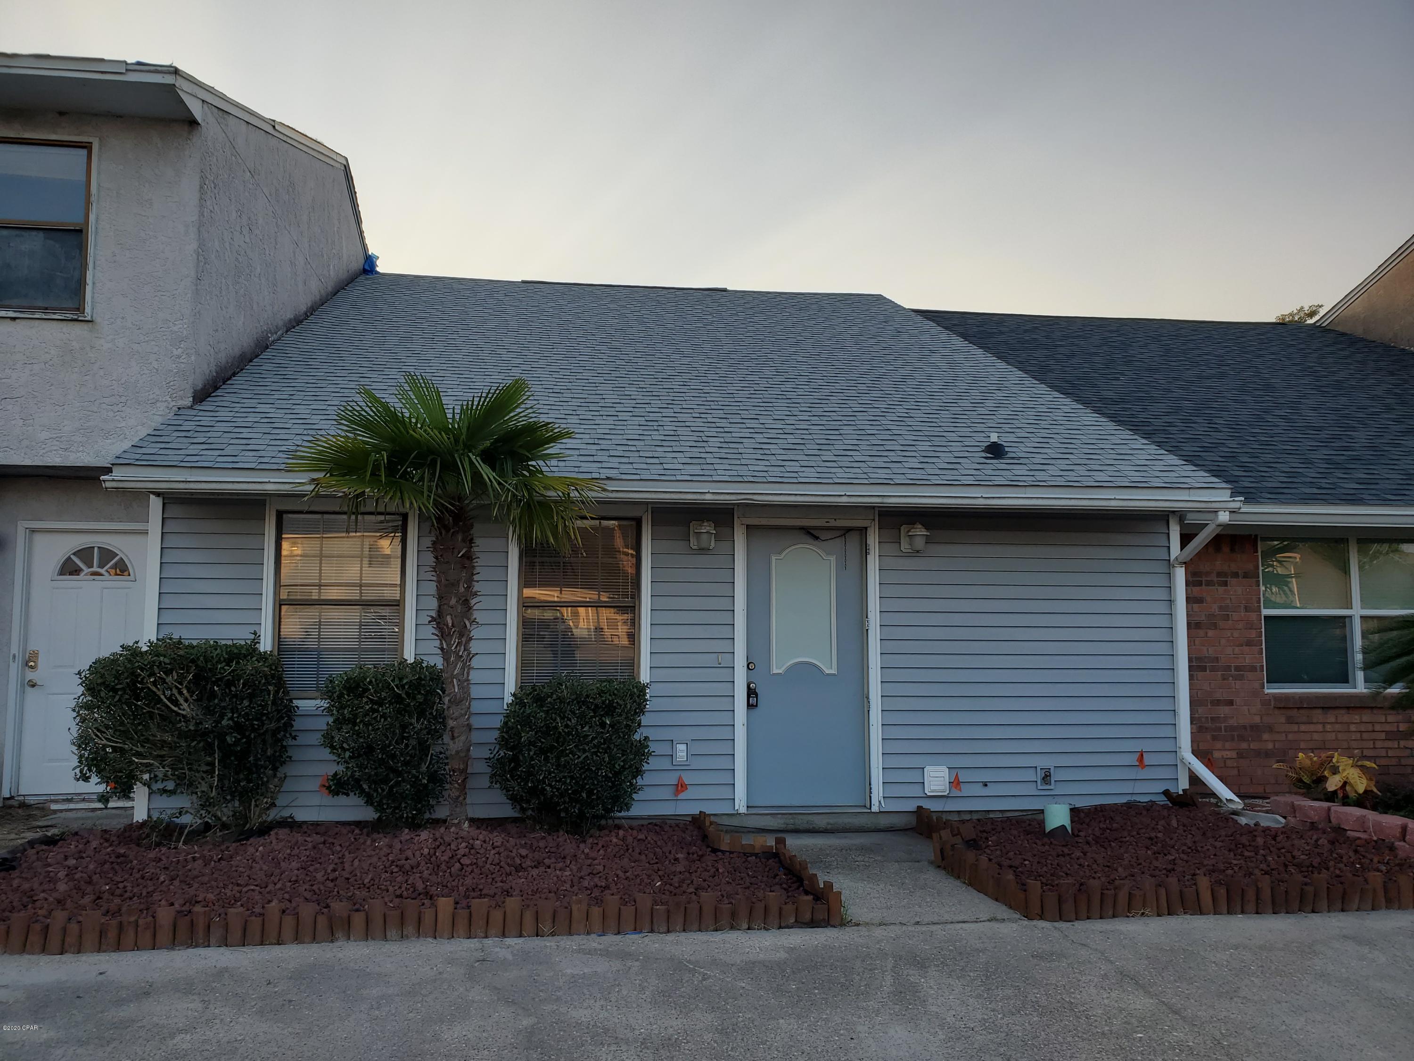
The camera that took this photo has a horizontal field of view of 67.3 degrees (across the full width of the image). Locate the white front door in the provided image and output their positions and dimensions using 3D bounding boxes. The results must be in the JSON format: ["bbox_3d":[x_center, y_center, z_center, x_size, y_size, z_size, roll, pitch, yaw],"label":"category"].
[{"bbox_3d":[-4.771,1.015,8.213,0.929,2.015,0.071,1,-5,-6],"label":"white front door"}]

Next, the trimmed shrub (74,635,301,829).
[{"bbox_3d":[-3.244,1.272,6.608,1.305,1.211,1.010,1,-5,-6],"label":"trimmed shrub"}]

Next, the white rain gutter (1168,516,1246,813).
[{"bbox_3d":[3.596,0.916,7.667,0.096,2.055,0.707,1,-5,-6],"label":"white rain gutter"}]

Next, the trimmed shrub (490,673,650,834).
[{"bbox_3d":[-0.881,1.430,6.841,1.031,0.966,0.960,1,-5,-6],"label":"trimmed shrub"}]

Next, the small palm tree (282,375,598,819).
[{"bbox_3d":[-1.583,0.450,6.437,1.797,2.777,1.768,1,-5,-6],"label":"small palm tree"}]

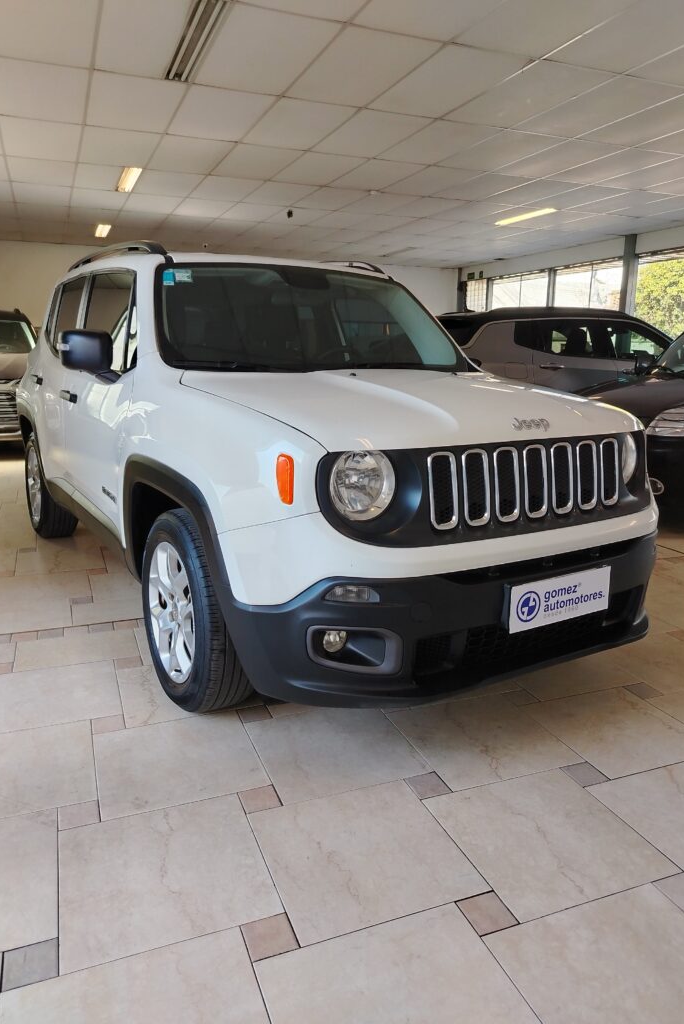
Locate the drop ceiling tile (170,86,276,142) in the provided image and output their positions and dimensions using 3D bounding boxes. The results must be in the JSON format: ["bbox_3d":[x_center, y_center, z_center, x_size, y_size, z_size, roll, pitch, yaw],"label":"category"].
[{"bbox_3d":[-0.918,-2.934,5.239,0.602,0.025,1.210,-4,14,-21],"label":"drop ceiling tile"}]

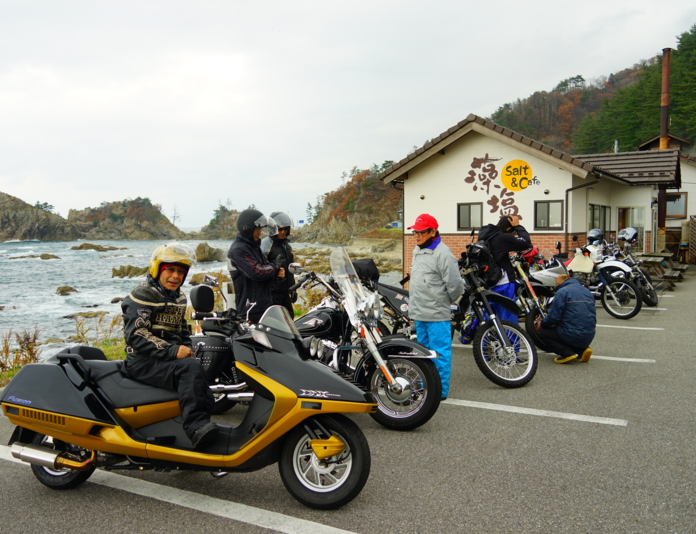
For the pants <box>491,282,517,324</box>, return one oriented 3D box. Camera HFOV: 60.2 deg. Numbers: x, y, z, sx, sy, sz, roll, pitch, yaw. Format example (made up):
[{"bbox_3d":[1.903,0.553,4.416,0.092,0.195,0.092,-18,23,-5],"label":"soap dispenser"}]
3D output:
[{"bbox_3d":[1.801,0.626,6.950,0.380,0.880,0.380,-1,4,-17],"label":"pants"}]

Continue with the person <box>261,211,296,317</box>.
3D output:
[{"bbox_3d":[-0.756,0.289,6.484,0.520,1.760,0.370,-3,5,-36],"label":"person"}]

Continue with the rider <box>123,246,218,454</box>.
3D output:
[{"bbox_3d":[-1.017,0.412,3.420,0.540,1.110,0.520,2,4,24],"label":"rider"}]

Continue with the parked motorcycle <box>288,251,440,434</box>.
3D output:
[{"bbox_3d":[-0.372,0.548,4.891,2.400,1.450,0.920,1,4,16],"label":"parked motorcycle"}]

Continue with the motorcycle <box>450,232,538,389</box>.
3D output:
[{"bbox_3d":[0.856,0.477,6.150,2.120,1.400,0.820,1,4,15],"label":"motorcycle"}]

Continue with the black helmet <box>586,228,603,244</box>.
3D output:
[{"bbox_3d":[4.271,-0.527,10.400,0.300,0.260,0.260,-3,4,-35],"label":"black helmet"}]

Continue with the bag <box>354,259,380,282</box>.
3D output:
[{"bbox_3d":[0.187,0.060,6.400,0.300,0.250,0.260,1,4,15],"label":"bag"}]

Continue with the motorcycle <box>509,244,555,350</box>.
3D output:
[{"bbox_3d":[1.737,0.441,7.653,2.150,1.250,0.820,0,4,14],"label":"motorcycle"}]

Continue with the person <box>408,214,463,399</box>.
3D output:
[{"bbox_3d":[0.805,0.371,5.488,0.350,1.700,0.490,-3,4,-27],"label":"person"}]

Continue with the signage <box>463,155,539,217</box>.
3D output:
[{"bbox_3d":[4.166,-2.185,16.391,2.155,1.828,0.050,2,5,34],"label":"signage"}]

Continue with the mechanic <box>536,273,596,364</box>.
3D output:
[{"bbox_3d":[2.591,0.604,7.150,0.680,1.020,0.540,3,5,40],"label":"mechanic"}]

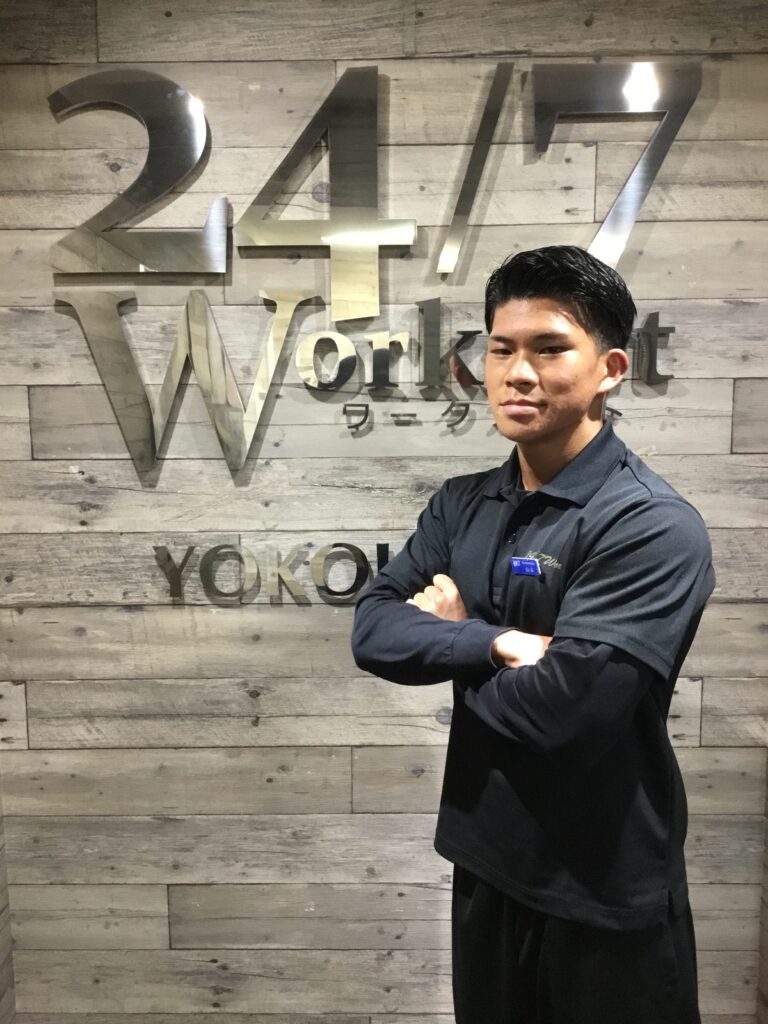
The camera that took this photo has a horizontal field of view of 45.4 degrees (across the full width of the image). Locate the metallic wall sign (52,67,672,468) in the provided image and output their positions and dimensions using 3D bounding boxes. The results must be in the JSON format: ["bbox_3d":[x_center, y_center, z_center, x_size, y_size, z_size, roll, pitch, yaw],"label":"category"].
[{"bbox_3d":[-0.017,-0.393,1.523,1.046,0.653,0.030,0,7,1],"label":"metallic wall sign"}]

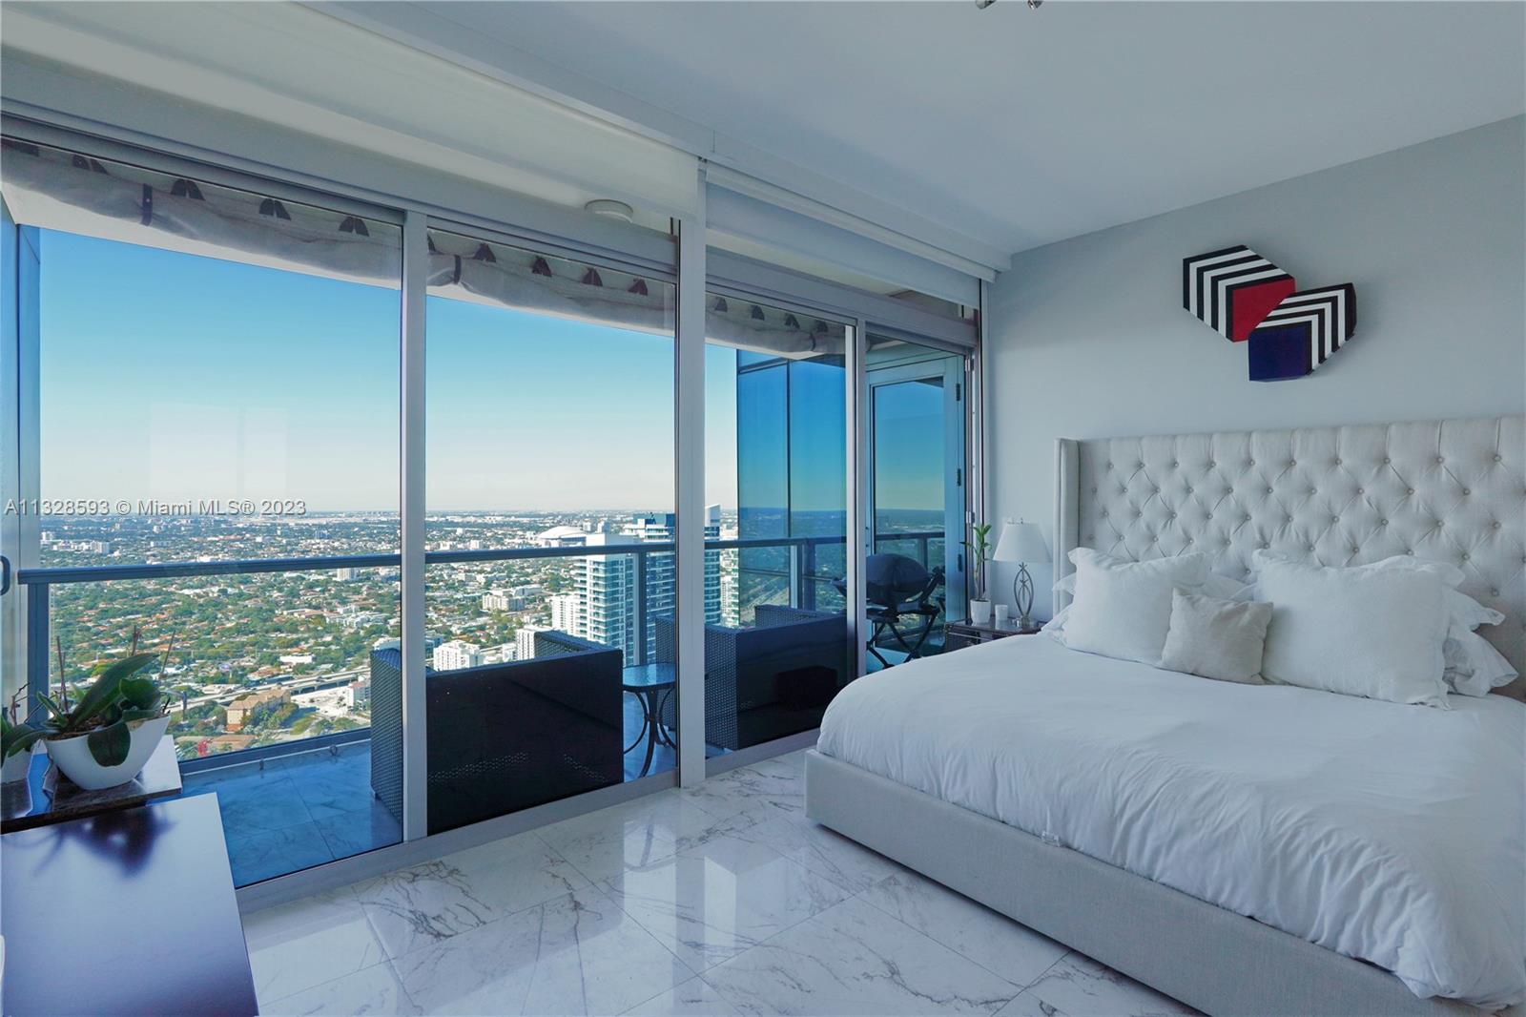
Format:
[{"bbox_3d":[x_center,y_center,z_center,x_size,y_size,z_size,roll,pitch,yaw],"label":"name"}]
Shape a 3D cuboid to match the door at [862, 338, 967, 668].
[{"bbox_3d":[0.981,0.072,4.206,0.982,2.229,0.070,0,0,-38],"label":"door"}]

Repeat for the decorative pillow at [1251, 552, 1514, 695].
[{"bbox_3d":[2.389,0.440,2.715,0.200,0.540,0.640,32,-20,-37],"label":"decorative pillow"}]

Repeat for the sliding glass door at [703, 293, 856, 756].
[{"bbox_3d":[0.121,0.074,3.534,1.005,2.233,0.070,0,0,-38],"label":"sliding glass door"}]

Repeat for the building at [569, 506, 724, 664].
[{"bbox_3d":[-49.900,57.000,303.800,24.000,118.000,67.000,0,0,40],"label":"building"}]

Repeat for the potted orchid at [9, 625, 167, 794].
[{"bbox_3d":[-1.533,0.437,1.550,0.250,0.325,0.200,0,0,-38],"label":"potted orchid"}]

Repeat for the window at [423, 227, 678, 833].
[{"bbox_3d":[-0.814,0.078,2.803,1.066,2.209,0.070,0,0,-38],"label":"window"}]

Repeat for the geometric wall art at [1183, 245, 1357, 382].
[{"bbox_3d":[2.562,-1.005,3.470,0.060,0.720,0.724,0,0,-44],"label":"geometric wall art"}]

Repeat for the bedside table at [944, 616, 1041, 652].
[{"bbox_3d":[1.509,0.996,4.243,0.450,0.548,0.520,0,0,-41],"label":"bedside table"}]

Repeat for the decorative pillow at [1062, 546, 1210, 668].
[{"bbox_3d":[1.821,0.440,3.314,0.190,0.540,0.610,32,-20,-37],"label":"decorative pillow"}]

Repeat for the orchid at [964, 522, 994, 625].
[{"bbox_3d":[1.366,0.399,4.280,0.150,0.640,0.160,0,0,0],"label":"orchid"}]

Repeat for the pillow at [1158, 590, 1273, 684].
[{"bbox_3d":[1.953,0.535,2.942,0.140,0.340,0.380,34,-22,-36],"label":"pillow"}]

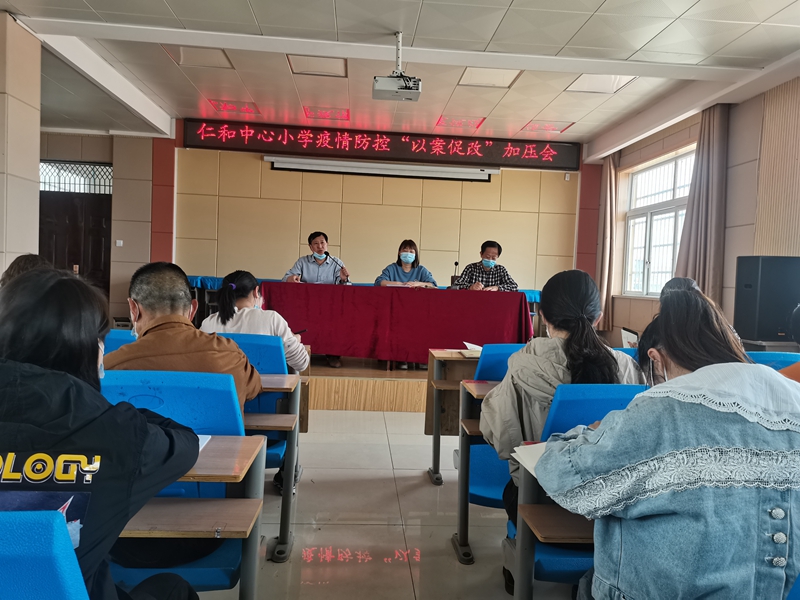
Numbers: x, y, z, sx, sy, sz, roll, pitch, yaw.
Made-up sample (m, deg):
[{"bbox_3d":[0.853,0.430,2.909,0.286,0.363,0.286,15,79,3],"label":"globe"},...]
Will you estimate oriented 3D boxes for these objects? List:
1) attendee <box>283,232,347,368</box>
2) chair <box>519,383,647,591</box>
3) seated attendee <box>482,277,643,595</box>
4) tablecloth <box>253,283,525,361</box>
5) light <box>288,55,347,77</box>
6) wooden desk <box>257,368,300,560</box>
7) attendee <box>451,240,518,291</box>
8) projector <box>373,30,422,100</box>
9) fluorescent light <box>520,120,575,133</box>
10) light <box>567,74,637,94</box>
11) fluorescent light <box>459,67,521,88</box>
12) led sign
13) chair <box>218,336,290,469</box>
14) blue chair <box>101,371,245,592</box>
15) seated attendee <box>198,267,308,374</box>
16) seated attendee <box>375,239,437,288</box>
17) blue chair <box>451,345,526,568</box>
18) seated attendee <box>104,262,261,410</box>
[{"bbox_3d":[-0.836,-0.036,5.930,0.620,1.250,0.720,2,2,-4],"label":"attendee"},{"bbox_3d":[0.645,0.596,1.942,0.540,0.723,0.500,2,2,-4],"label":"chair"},{"bbox_3d":[0.536,0.501,2.013,0.550,1.180,0.780,2,2,-4],"label":"seated attendee"},{"bbox_3d":[-0.050,0.217,5.798,2.480,0.680,0.590,2,2,-4],"label":"tablecloth"},{"bbox_3d":[-0.844,-2.446,6.239,0.600,0.070,0.600,2,2,-4],"label":"light"},{"bbox_3d":[-1.050,0.662,2.512,1.205,0.675,0.400,2,2,-4],"label":"wooden desk"},{"bbox_3d":[0.874,0.032,6.099,0.710,1.287,0.800,2,2,-4],"label":"attendee"},{"bbox_3d":[-0.016,-2.081,5.284,0.400,0.560,0.310,2,2,-4],"label":"projector"},{"bbox_3d":[2.023,-2.395,8.244,0.600,0.070,0.600,2,2,-4],"label":"fluorescent light"},{"bbox_3d":[2.146,-2.324,6.449,0.600,0.070,0.600,2,2,-4],"label":"light"},{"bbox_3d":[0.960,-2.363,6.379,0.589,0.070,0.604,2,2,-4],"label":"fluorescent light"},{"bbox_3d":[-0.182,-2.285,8.938,5.858,0.425,0.120,2,2,-4],"label":"led sign"},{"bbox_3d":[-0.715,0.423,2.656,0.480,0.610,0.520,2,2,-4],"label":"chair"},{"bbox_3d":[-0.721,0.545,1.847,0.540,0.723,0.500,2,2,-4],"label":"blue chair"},{"bbox_3d":[-0.765,0.421,2.933,0.560,1.140,0.750,2,2,-4],"label":"seated attendee"},{"bbox_3d":[0.071,0.007,6.043,0.660,1.277,0.800,2,2,-4],"label":"seated attendee"},{"bbox_3d":[0.570,0.628,2.786,0.590,0.853,0.470,2,2,-4],"label":"blue chair"},{"bbox_3d":[-0.751,0.453,1.932,0.570,1.150,0.750,2,2,-4],"label":"seated attendee"}]

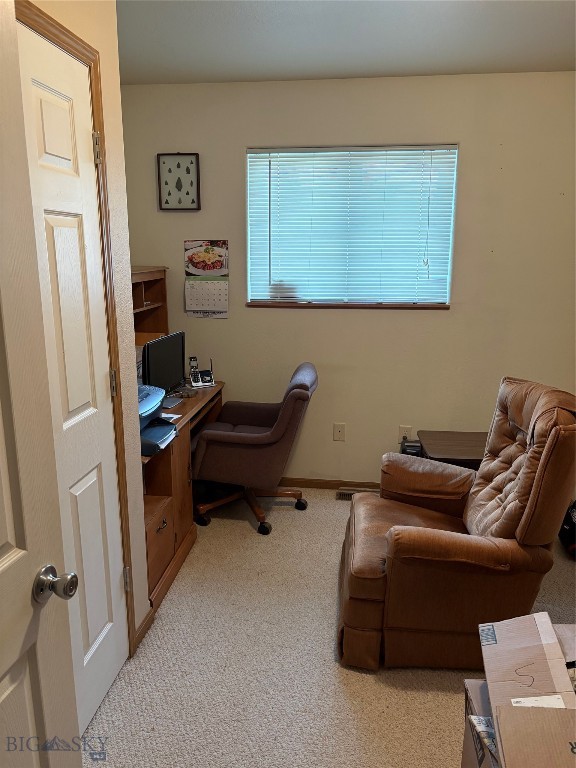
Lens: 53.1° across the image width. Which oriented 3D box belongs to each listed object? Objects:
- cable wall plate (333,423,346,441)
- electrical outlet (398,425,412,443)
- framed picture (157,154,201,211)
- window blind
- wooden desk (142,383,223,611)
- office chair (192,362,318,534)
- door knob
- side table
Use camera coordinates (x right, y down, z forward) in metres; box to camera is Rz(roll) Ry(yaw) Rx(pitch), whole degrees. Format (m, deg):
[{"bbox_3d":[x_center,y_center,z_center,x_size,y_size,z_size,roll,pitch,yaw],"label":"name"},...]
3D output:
[{"bbox_3d":[0.326,0.308,3.653,0.071,0.116,0.007,2,13,7],"label":"cable wall plate"},{"bbox_3d":[0.736,0.320,3.603,0.071,0.116,0.009,2,13,7],"label":"electrical outlet"},{"bbox_3d":[-0.646,-1.194,3.414,0.256,0.322,0.020,2,13,7],"label":"framed picture"},{"bbox_3d":[0.353,-0.912,3.369,1.190,0.880,0.040,2,13,7],"label":"window blind"},{"bbox_3d":[-0.785,0.472,3.094,0.610,0.700,1.340,2,13,7],"label":"wooden desk"},{"bbox_3d":[-0.192,0.314,3.321,0.740,0.910,0.630,2,13,7],"label":"office chair"},{"bbox_3d":[-0.418,0.369,1.054,0.062,0.066,0.066,3,14,9],"label":"door knob"},{"bbox_3d":[1.044,0.563,3.323,0.560,0.440,0.480,2,13,7],"label":"side table"}]

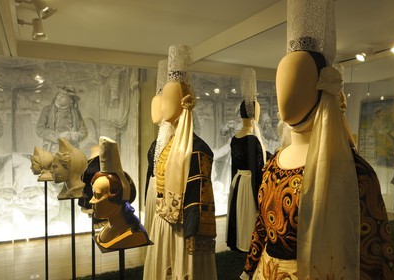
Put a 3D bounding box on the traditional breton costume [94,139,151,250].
[{"bbox_3d":[-0.390,0.255,1.740,0.270,0.540,0.250,-1,2,-26],"label":"traditional breton costume"}]

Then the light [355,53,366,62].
[{"bbox_3d":[2.175,-1.097,4.500,0.130,0.120,0.130,1,2,27],"label":"light"}]

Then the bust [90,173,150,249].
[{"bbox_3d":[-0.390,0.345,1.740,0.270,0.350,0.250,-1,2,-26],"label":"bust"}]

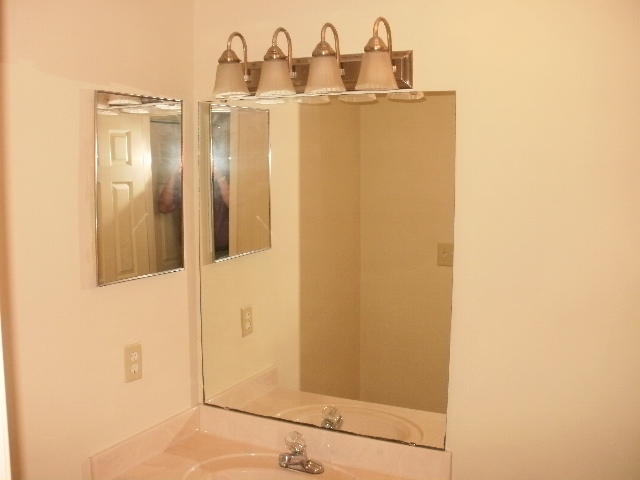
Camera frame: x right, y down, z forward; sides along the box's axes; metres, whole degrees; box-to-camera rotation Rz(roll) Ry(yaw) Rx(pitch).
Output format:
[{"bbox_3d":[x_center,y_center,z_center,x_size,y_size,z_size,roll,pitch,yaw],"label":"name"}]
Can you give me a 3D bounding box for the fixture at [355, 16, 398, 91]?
[{"bbox_3d":[0.169,-0.524,1.855,0.120,0.209,0.158,4,8,27],"label":"fixture"}]

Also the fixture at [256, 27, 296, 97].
[{"bbox_3d":[-0.125,-0.543,2.006,0.120,0.209,0.158,4,8,27],"label":"fixture"}]

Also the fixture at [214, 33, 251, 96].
[{"bbox_3d":[-0.272,-0.553,2.082,0.120,0.209,0.158,4,8,27],"label":"fixture"}]

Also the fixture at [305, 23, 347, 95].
[{"bbox_3d":[0.022,-0.533,1.931,0.120,0.209,0.158,4,8,27],"label":"fixture"}]

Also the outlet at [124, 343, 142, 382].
[{"bbox_3d":[-0.588,0.391,2.100,0.009,0.115,0.071,4,8,27],"label":"outlet"}]

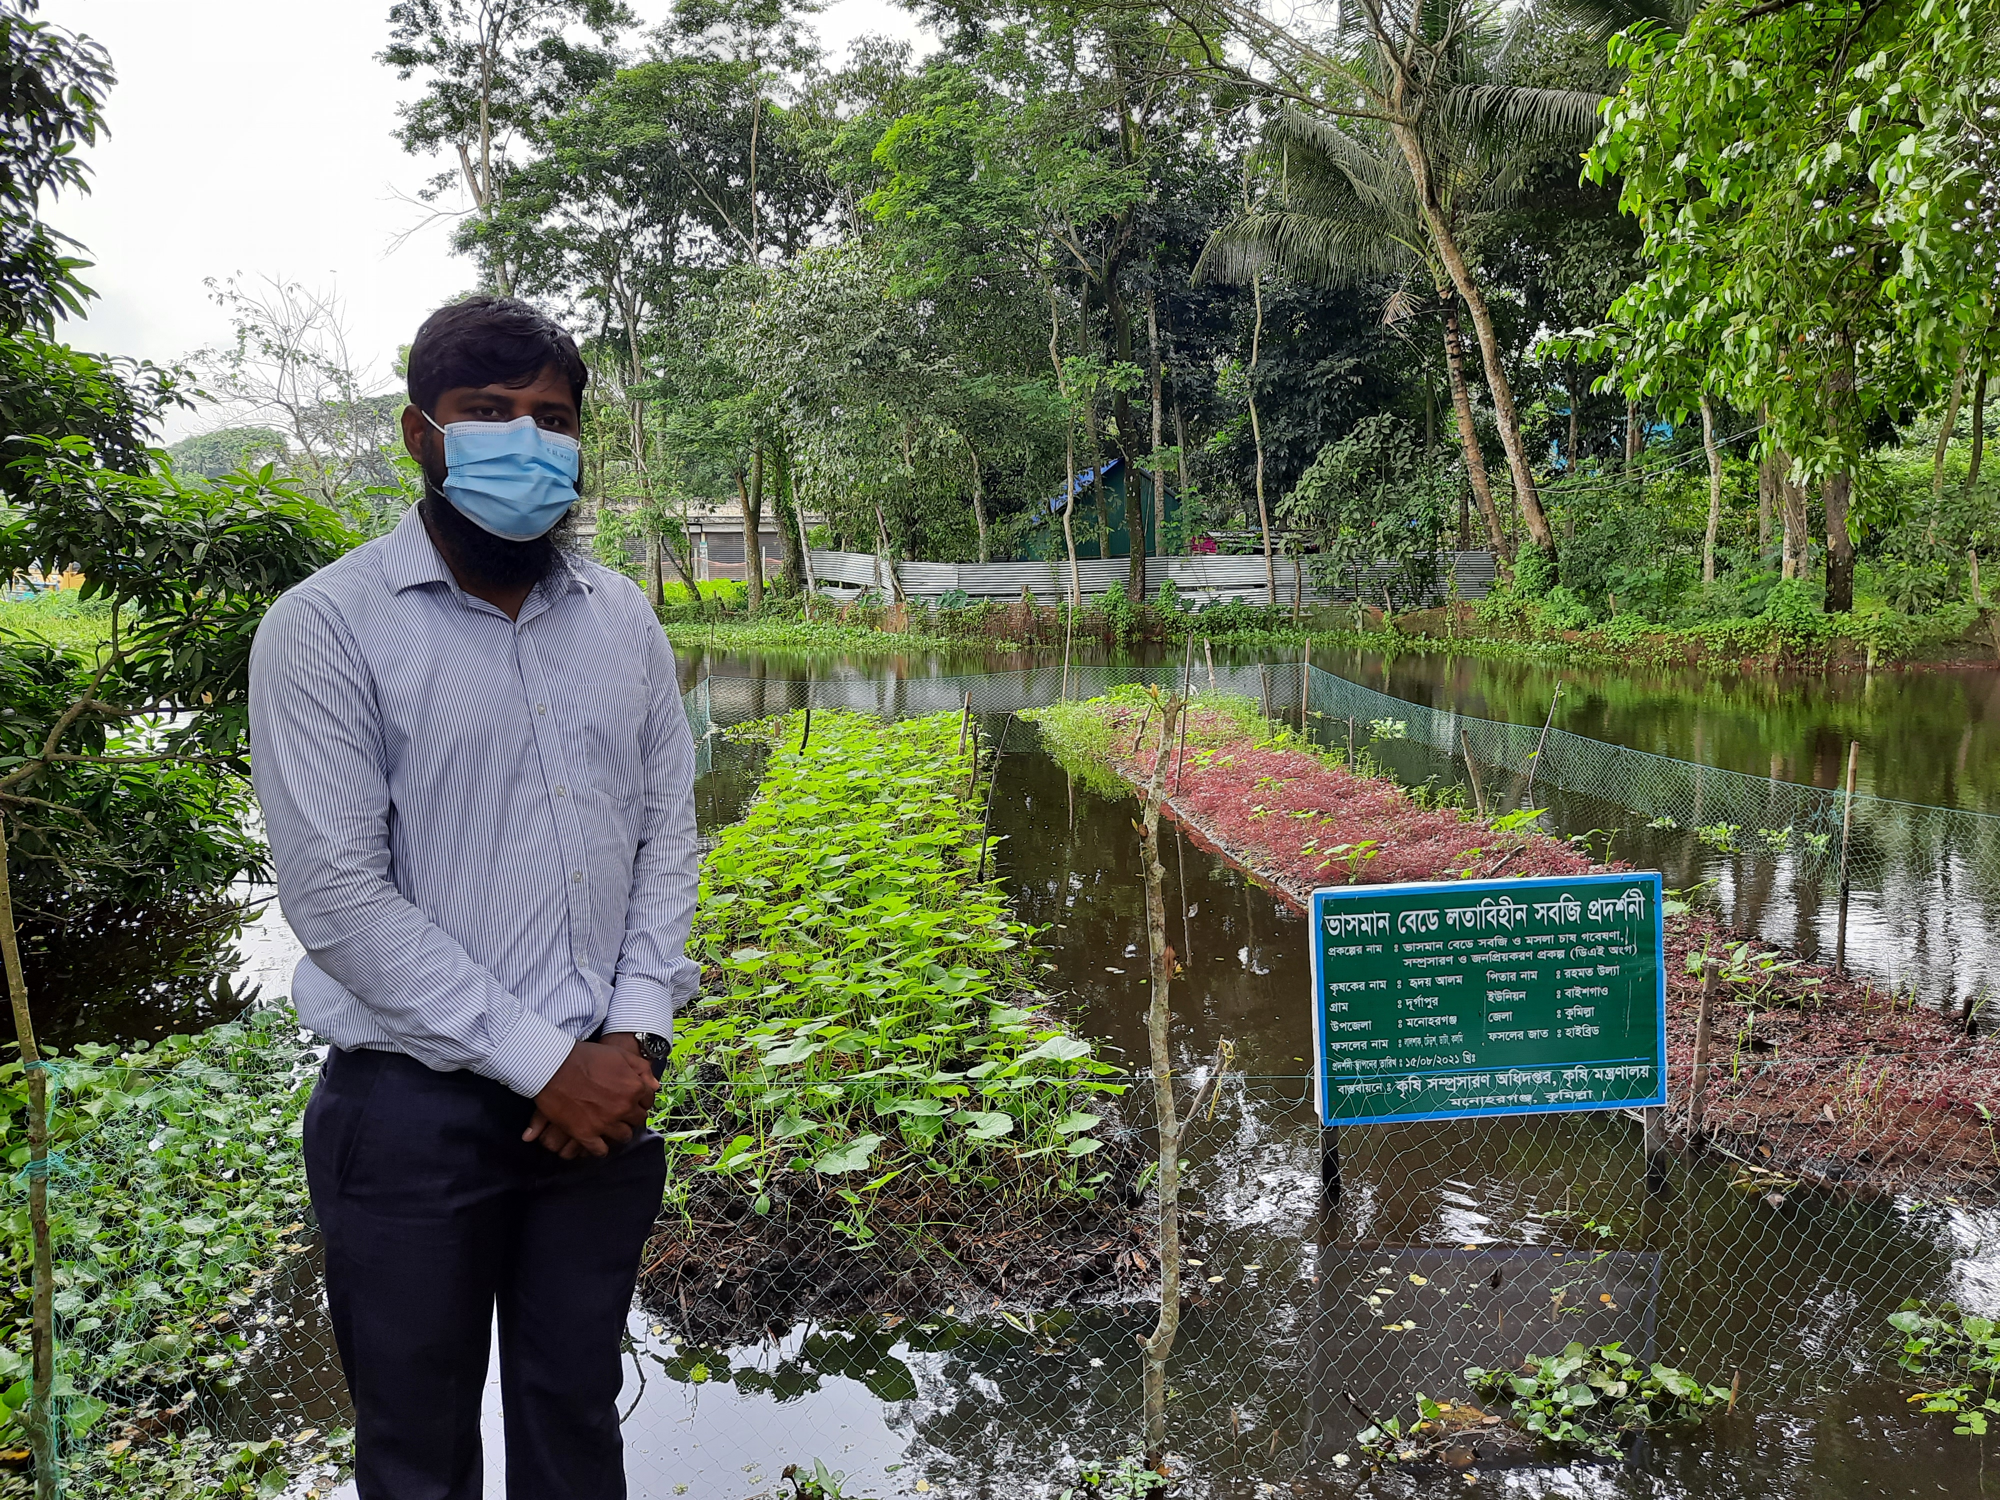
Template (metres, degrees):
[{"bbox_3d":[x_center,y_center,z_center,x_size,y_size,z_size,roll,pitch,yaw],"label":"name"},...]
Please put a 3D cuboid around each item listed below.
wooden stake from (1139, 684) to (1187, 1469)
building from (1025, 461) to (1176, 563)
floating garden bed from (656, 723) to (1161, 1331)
[{"bbox_3d":[0.275,0.587,2.483,0.080,1.378,0.065,0,7,0],"label":"wooden stake"},{"bbox_3d":[3.219,-6.541,43.732,5.000,4.072,5.000,-1,7,-6],"label":"building"},{"bbox_3d":[-0.778,0.407,8.101,1.600,0.450,10.239,-1,7,-3],"label":"floating garden bed"}]

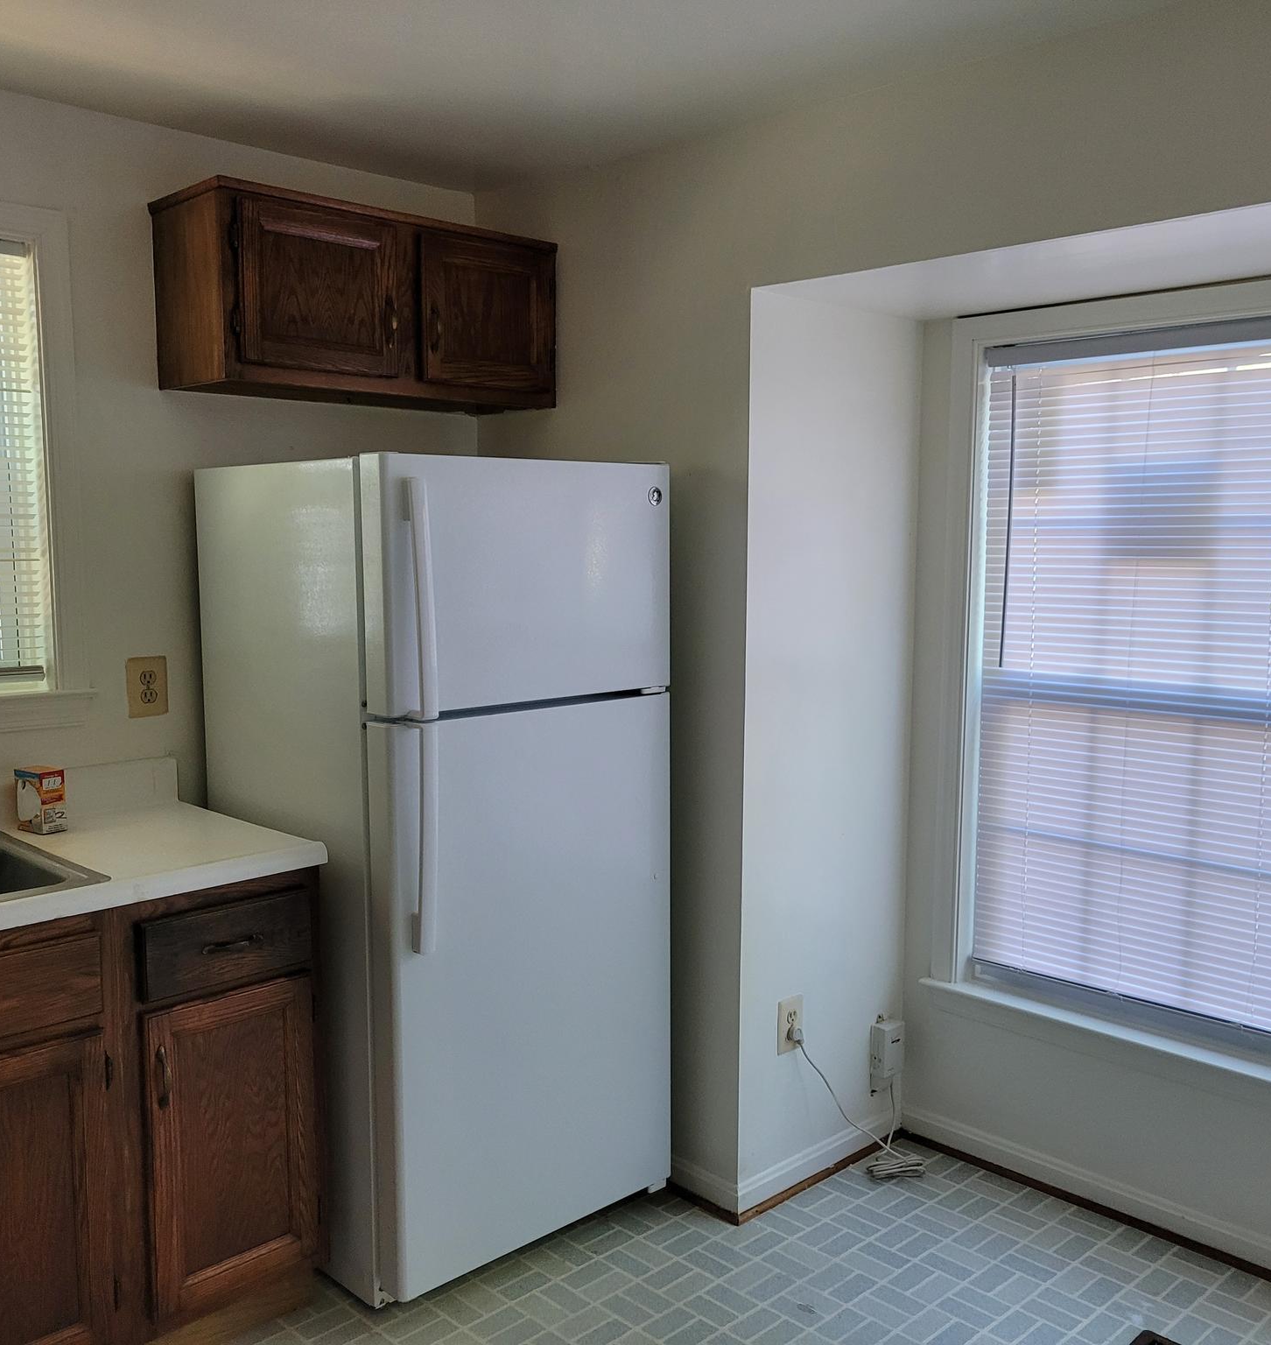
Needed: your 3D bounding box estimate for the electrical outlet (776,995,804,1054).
[{"bbox_3d":[0.357,0.808,3.091,0.080,0.124,0.010,-6,9,-44],"label":"electrical outlet"}]

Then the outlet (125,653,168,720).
[{"bbox_3d":[-1.045,0.031,2.890,0.083,0.125,0.010,-6,9,-44],"label":"outlet"}]

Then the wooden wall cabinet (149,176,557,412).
[{"bbox_3d":[-0.598,-0.812,3.026,0.854,0.387,0.315,-6,9,-44],"label":"wooden wall cabinet"}]

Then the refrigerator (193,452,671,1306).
[{"bbox_3d":[-0.421,0.381,3.005,0.746,1.672,0.750,-6,9,-44],"label":"refrigerator"}]

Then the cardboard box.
[{"bbox_3d":[-1.167,0.252,2.645,0.077,0.119,0.054,4,7,30],"label":"cardboard box"}]

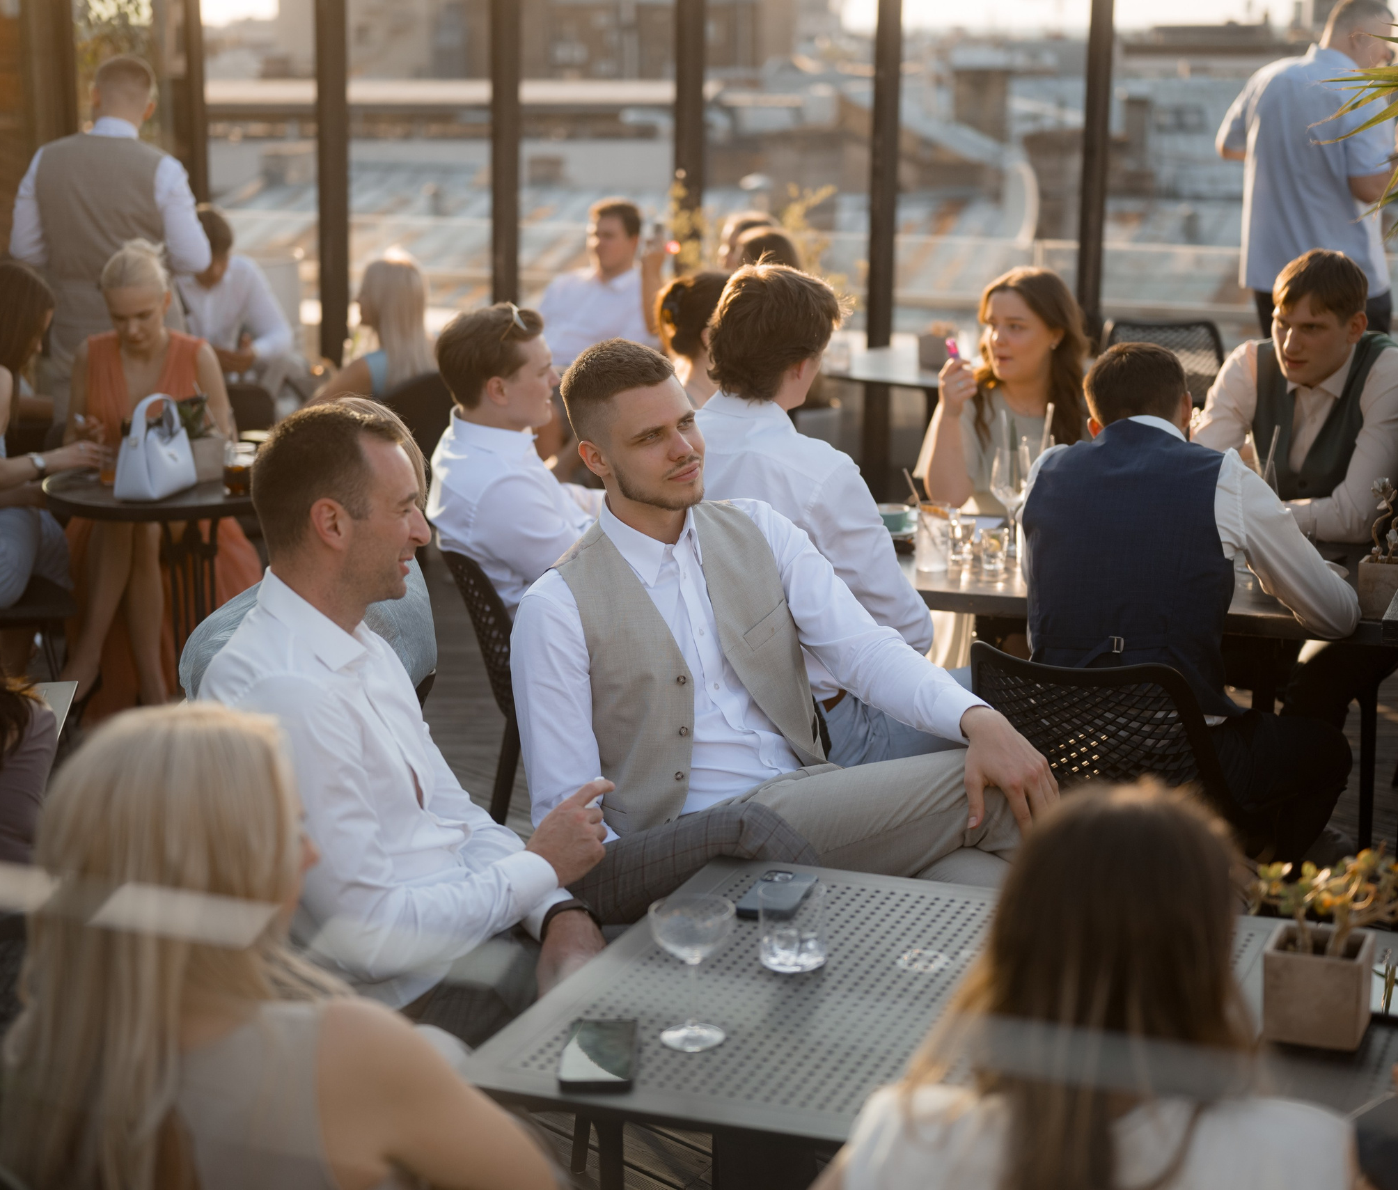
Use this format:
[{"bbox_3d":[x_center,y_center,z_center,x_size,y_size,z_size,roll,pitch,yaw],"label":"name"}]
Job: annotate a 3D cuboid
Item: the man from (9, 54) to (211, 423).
[{"bbox_3d":[-1.760,-0.739,7.600,0.570,1.810,0.400,-5,12,-17],"label":"man"}]

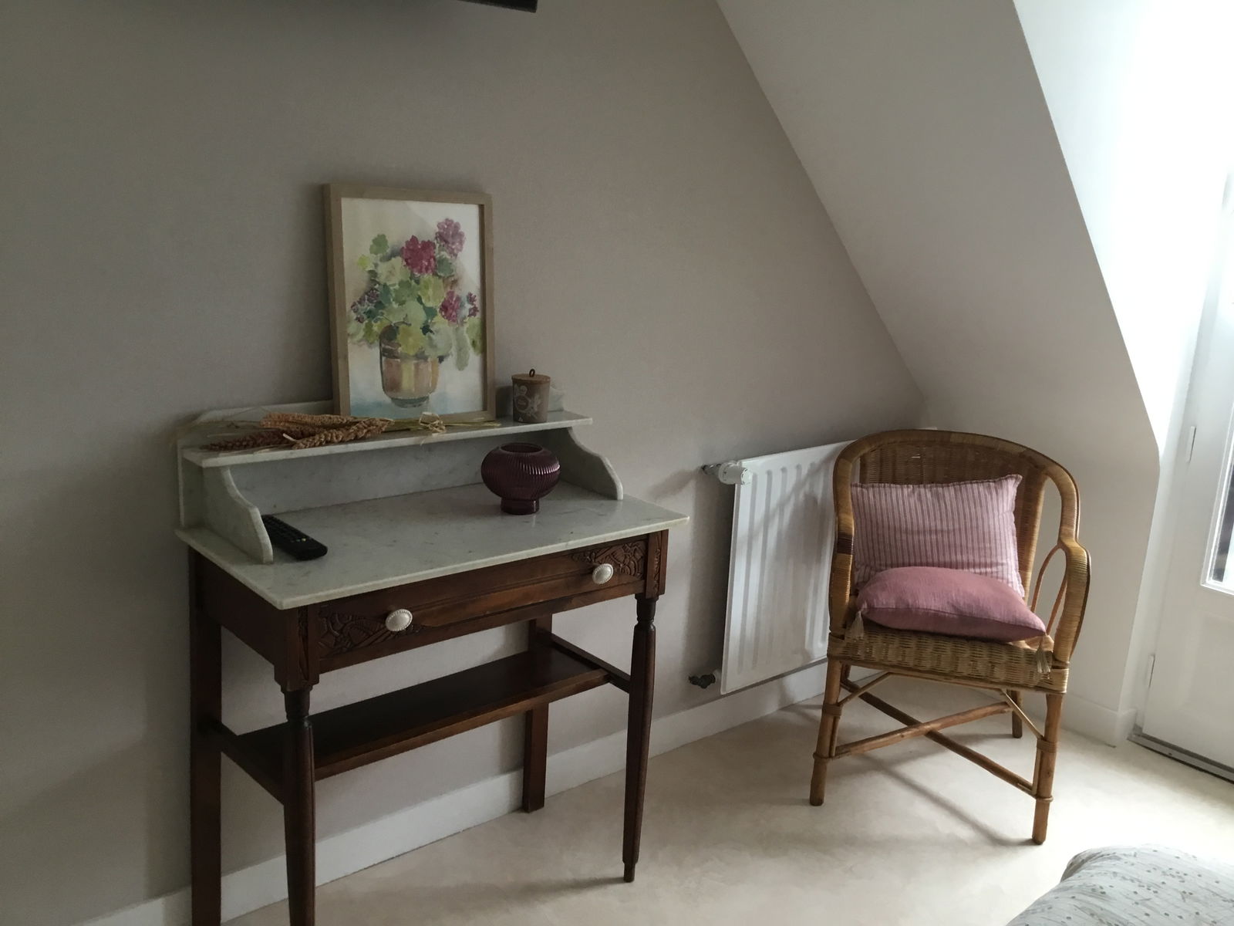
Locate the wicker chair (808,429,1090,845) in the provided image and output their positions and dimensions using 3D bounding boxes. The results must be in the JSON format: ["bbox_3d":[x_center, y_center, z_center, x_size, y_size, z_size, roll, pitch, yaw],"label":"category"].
[{"bbox_3d":[0.787,0.367,2.659,0.576,0.800,0.579,6,14,13],"label":"wicker chair"}]

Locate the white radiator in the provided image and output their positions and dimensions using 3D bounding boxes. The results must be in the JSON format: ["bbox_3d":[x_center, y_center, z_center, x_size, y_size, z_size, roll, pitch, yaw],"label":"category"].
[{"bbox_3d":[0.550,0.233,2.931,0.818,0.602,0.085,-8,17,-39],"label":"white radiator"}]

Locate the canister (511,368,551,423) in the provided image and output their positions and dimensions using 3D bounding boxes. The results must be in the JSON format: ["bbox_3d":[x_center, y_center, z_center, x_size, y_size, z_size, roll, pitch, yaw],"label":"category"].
[{"bbox_3d":[-0.171,-0.136,2.195,0.077,0.101,0.077,3,13,-1],"label":"canister"}]

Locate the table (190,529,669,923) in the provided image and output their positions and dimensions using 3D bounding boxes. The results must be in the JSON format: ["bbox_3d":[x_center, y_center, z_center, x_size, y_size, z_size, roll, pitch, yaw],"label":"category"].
[{"bbox_3d":[-0.320,0.484,2.025,0.765,0.745,0.378,-9,18,-41],"label":"table"}]

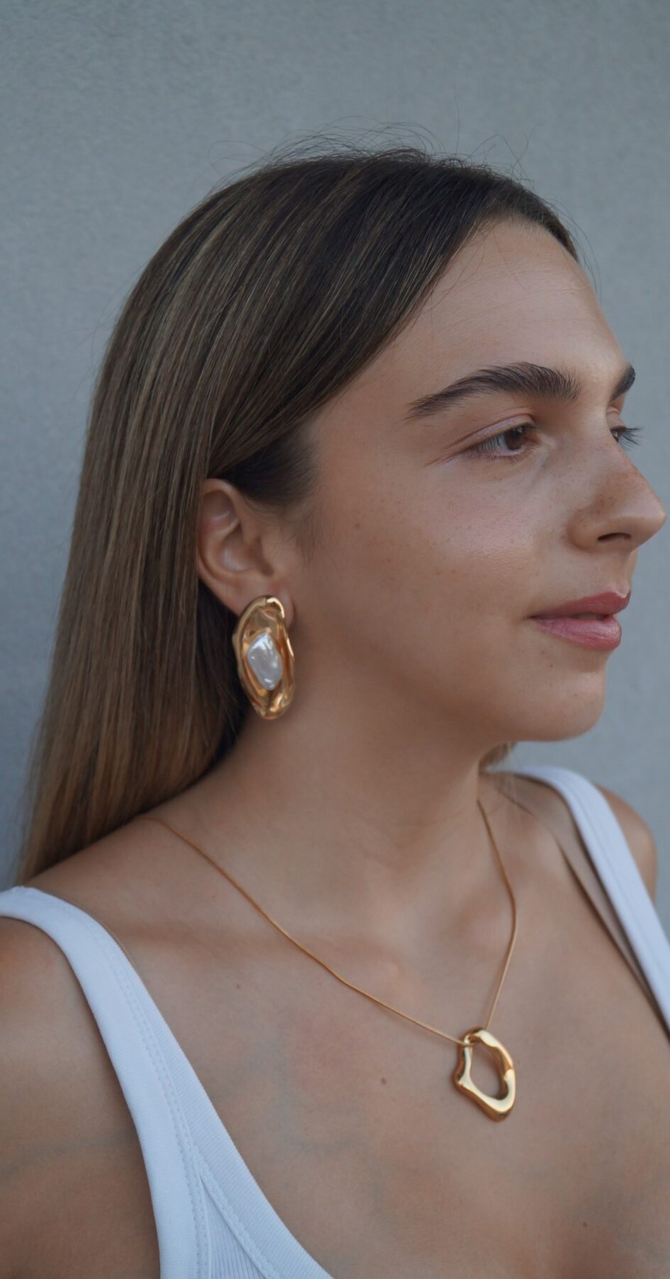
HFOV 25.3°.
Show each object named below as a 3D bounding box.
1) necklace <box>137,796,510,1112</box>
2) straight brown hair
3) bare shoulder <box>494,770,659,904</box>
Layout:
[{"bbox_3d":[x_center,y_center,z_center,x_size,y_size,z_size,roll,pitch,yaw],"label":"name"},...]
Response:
[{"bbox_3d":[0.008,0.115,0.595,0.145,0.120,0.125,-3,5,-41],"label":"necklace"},{"bbox_3d":[-0.010,-0.045,0.622,0.245,0.315,0.180,3,5,36],"label":"straight brown hair"},{"bbox_3d":[0.115,0.092,0.692,0.120,0.080,0.090,-4,5,-42],"label":"bare shoulder"}]

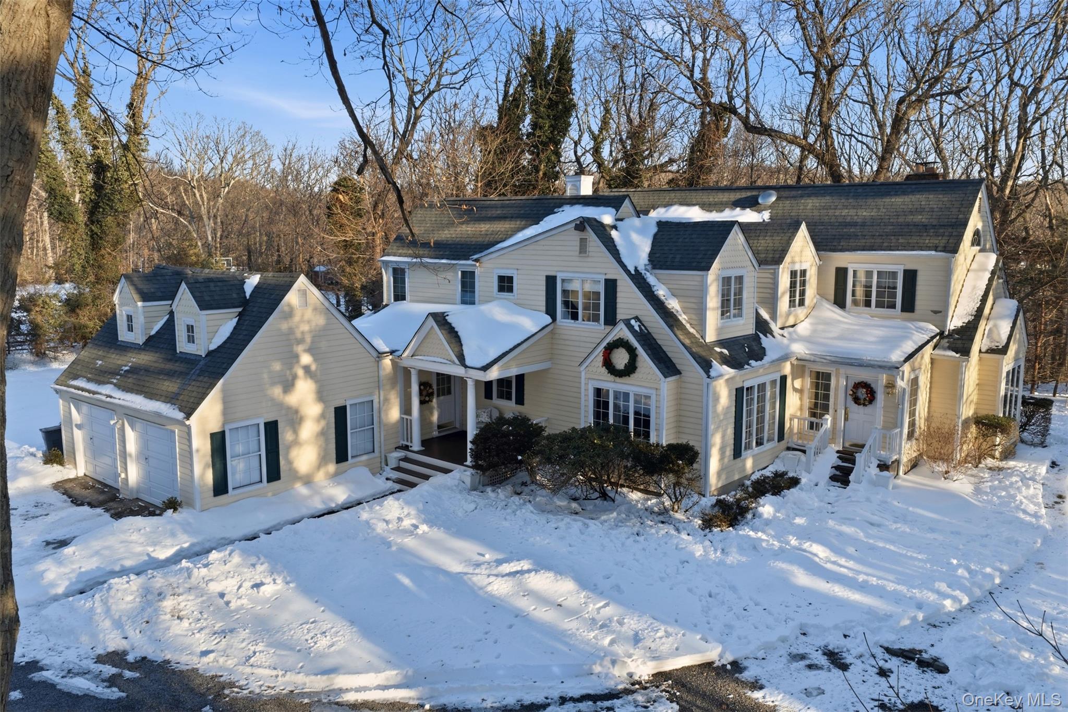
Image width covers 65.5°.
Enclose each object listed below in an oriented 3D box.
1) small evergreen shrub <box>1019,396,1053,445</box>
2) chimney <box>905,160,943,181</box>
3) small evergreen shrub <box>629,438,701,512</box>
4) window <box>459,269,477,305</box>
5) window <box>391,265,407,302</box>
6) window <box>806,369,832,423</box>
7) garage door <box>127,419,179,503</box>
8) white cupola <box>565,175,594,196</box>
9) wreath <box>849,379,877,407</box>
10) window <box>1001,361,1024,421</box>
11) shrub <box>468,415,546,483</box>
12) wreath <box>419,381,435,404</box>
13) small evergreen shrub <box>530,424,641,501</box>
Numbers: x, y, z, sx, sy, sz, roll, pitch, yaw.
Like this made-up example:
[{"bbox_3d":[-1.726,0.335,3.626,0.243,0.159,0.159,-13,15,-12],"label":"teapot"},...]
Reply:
[{"bbox_3d":[16.428,2.109,27.248,1.250,1.380,1.150,7,11,39],"label":"small evergreen shrub"},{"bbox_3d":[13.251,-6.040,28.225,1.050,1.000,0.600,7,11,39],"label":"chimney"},{"bbox_3d":[3.191,2.923,20.046,1.600,1.730,1.400,7,11,39],"label":"small evergreen shrub"},{"bbox_3d":[-2.001,-2.027,25.338,0.790,1.280,0.120,7,11,39],"label":"window"},{"bbox_3d":[-4.413,-2.279,27.284,0.810,1.290,0.120,7,11,39],"label":"window"},{"bbox_3d":[8.581,1.368,25.047,0.718,1.869,0.120,7,11,39],"label":"window"},{"bbox_3d":[-9.769,2.873,21.630,2.600,2.250,0.120,7,11,39],"label":"garage door"},{"bbox_3d":[1.582,-5.872,29.016,0.720,0.820,0.720,8,12,40],"label":"white cupola"},{"bbox_3d":[8.962,1.032,22.738,0.680,0.680,0.140,7,11,39],"label":"wreath"},{"bbox_3d":[14.576,1.109,25.298,0.120,1.950,2.700,7,11,39],"label":"window"},{"bbox_3d":[-0.538,2.399,21.061,1.950,1.600,1.800,0,9,0],"label":"shrub"},{"bbox_3d":[-3.142,1.107,24.583,0.150,0.730,0.700,7,11,39],"label":"wreath"},{"bbox_3d":[1.198,2.551,19.716,2.450,1.680,1.700,7,11,39],"label":"small evergreen shrub"}]

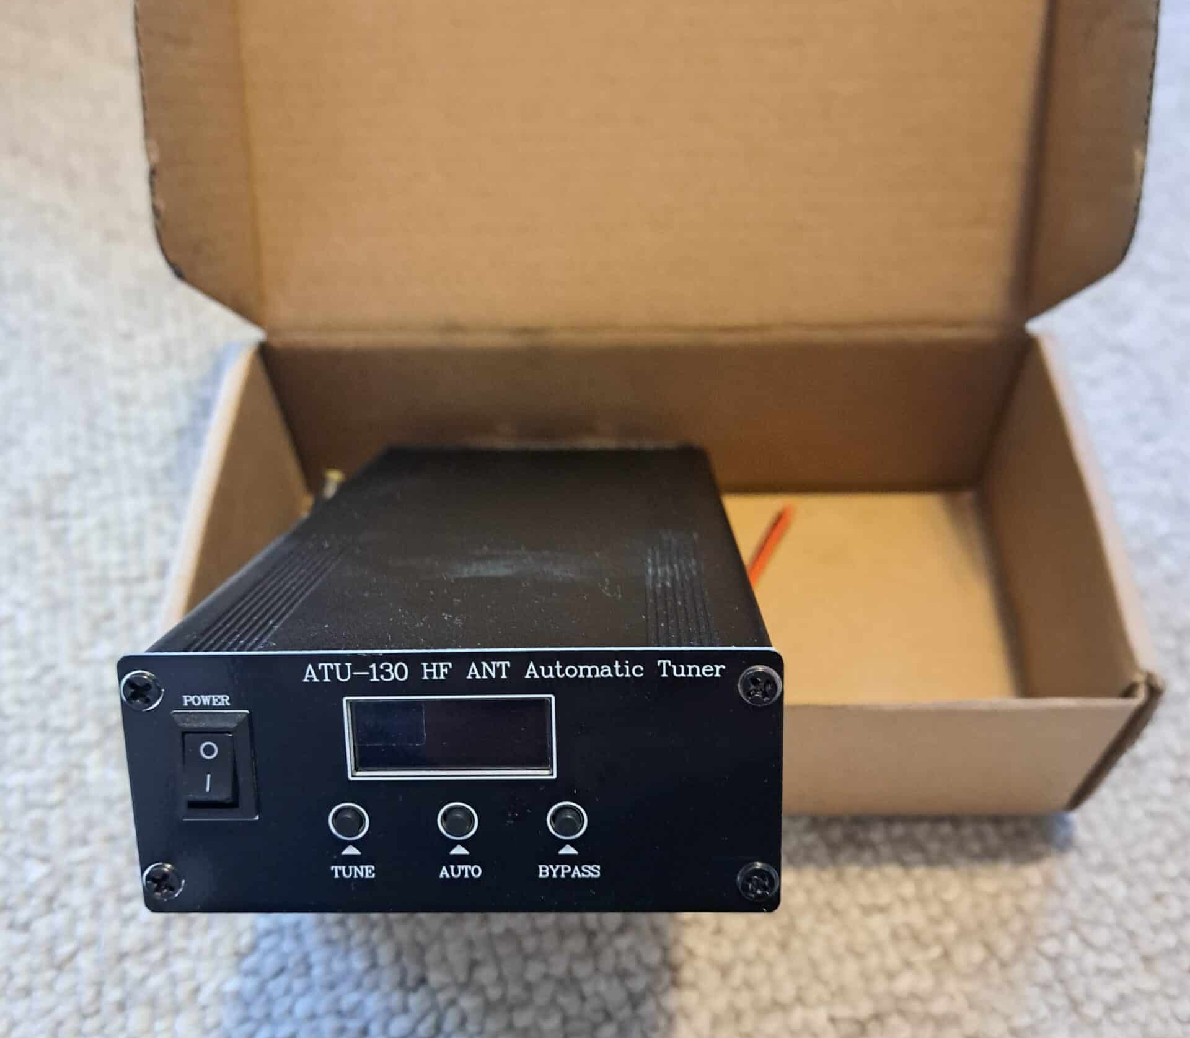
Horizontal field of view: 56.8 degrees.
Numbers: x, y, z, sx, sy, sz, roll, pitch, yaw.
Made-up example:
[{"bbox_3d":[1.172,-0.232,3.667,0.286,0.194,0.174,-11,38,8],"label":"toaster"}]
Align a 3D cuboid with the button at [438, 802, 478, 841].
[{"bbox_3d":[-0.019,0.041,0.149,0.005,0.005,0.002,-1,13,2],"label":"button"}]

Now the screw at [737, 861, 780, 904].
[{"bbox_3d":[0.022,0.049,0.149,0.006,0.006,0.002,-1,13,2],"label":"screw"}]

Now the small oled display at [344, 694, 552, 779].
[{"bbox_3d":[-0.019,0.029,0.147,0.028,0.012,0.002,-1,13,2],"label":"small oled display"}]

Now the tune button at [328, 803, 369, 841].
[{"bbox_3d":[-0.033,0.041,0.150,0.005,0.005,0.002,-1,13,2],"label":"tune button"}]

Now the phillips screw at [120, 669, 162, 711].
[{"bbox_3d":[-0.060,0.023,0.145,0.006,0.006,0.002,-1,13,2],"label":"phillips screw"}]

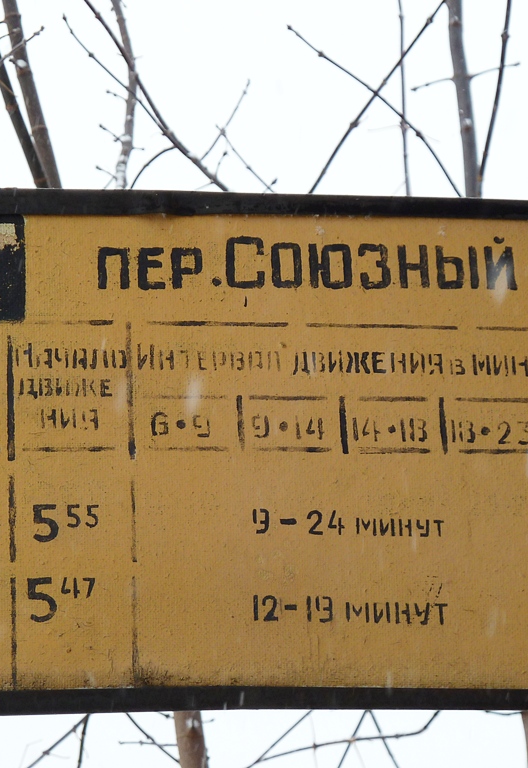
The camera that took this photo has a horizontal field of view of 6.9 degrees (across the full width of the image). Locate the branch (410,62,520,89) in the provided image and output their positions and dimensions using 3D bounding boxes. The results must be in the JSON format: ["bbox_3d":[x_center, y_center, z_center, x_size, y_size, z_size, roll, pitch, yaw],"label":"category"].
[{"bbox_3d":[0.287,-0.438,6.200,0.151,0.028,0.068,-1,-11,0],"label":"branch"}]

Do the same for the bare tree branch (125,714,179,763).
[{"bbox_3d":[-0.155,0.489,6.000,0.074,0.060,0.037,-1,-11,0],"label":"bare tree branch"}]

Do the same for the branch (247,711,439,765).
[{"bbox_3d":[0.108,0.488,6.000,0.265,0.055,0.106,-1,-11,0],"label":"branch"}]

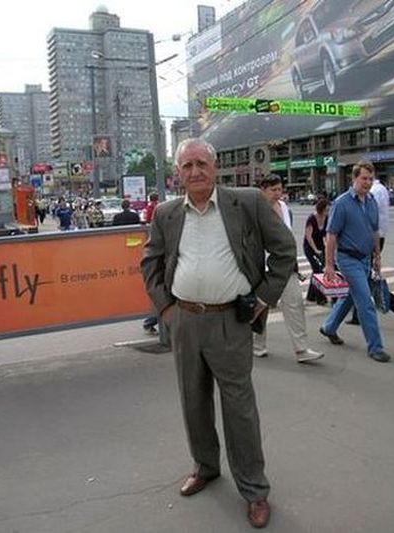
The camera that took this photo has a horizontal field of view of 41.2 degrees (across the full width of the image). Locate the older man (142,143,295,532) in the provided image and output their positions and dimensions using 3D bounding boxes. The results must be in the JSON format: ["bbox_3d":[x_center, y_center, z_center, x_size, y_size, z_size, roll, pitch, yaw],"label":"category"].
[{"bbox_3d":[0.106,0.283,2.408,0.680,1.710,0.480,2,8,18],"label":"older man"}]

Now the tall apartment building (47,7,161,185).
[{"bbox_3d":[-44.226,-75.445,240.766,46.000,90.000,21.000,-3,8,-21],"label":"tall apartment building"}]

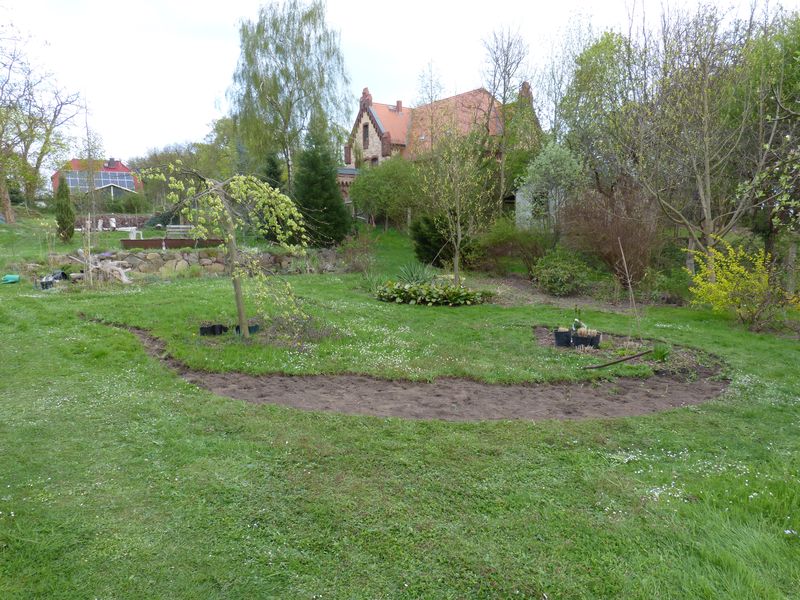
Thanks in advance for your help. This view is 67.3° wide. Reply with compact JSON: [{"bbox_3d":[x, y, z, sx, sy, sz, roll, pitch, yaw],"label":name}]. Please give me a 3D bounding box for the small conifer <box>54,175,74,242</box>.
[{"bbox_3d":[-14.000,-3.807,25.000,0.749,2.829,0.749,0,6,0],"label":"small conifer"}]

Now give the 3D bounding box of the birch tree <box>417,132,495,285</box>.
[{"bbox_3d":[1.524,-2.499,16.500,2.142,4.201,2.035,0,6,0],"label":"birch tree"}]

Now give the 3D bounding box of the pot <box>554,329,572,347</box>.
[{"bbox_3d":[2.381,0.546,8.750,0.250,0.220,0.250,0,6,0],"label":"pot"}]

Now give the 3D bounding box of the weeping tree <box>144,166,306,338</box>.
[{"bbox_3d":[-2.716,-0.751,9.300,2.538,2.693,2.335,0,6,0],"label":"weeping tree"}]

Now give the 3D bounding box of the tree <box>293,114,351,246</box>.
[{"bbox_3d":[-3.005,-4.574,23.000,2.220,5.052,2.220,0,6,0],"label":"tree"}]

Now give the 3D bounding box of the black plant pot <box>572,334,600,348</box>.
[{"bbox_3d":[2.700,0.601,8.700,0.380,0.210,0.270,0,6,0],"label":"black plant pot"}]

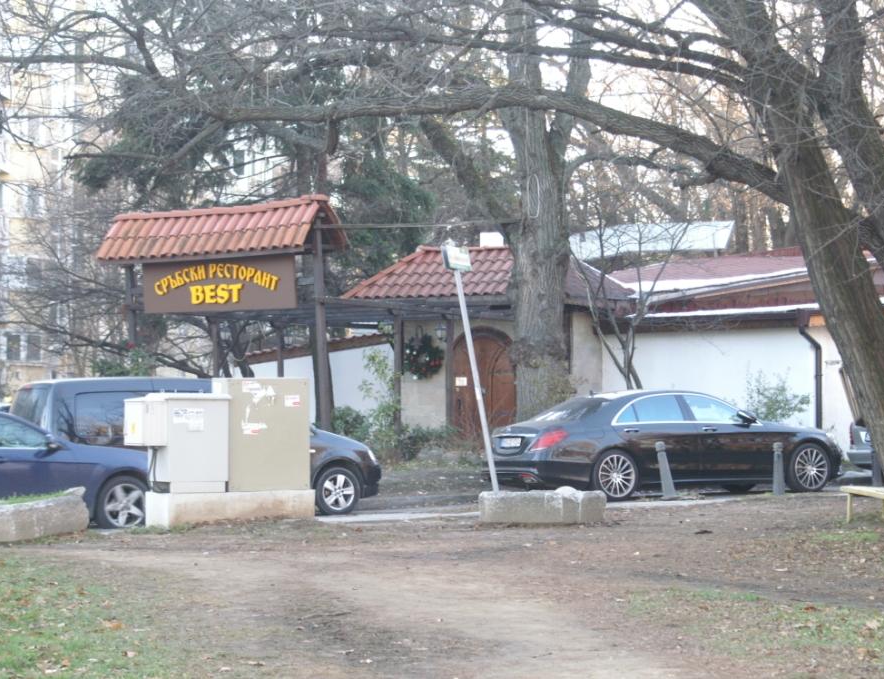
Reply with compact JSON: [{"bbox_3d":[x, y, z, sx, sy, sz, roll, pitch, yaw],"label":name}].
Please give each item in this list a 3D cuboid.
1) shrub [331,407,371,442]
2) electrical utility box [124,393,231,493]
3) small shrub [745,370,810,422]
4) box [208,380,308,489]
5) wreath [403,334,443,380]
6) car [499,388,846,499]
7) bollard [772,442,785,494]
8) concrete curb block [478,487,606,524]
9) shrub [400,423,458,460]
[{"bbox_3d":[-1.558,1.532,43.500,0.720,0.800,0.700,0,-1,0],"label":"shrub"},{"bbox_3d":[-2.872,1.120,27.690,1.000,1.060,0.550,1,-1,-29],"label":"electrical utility box"},{"bbox_3d":[5.422,1.147,41.300,1.070,1.250,0.950,0,-1,0],"label":"small shrub"},{"bbox_3d":[-1.985,1.046,28.080,0.975,1.220,0.450,1,-1,-29],"label":"box"},{"bbox_3d":[-0.322,0.305,44.500,0.780,0.800,0.220,0,-1,25],"label":"wreath"},{"bbox_3d":[3.208,1.447,35.760,5.220,1.480,1.900,1,-1,-27],"label":"car"},{"bbox_3d":[4.559,1.752,34.600,0.165,0.720,0.165,0,-1,0],"label":"bollard"},{"bbox_3d":[1.085,1.804,27.600,1.340,0.370,0.420,0,-1,-10],"label":"concrete curb block"},{"bbox_3d":[-0.231,1.761,43.700,1.020,0.620,0.750,0,-1,0],"label":"shrub"}]

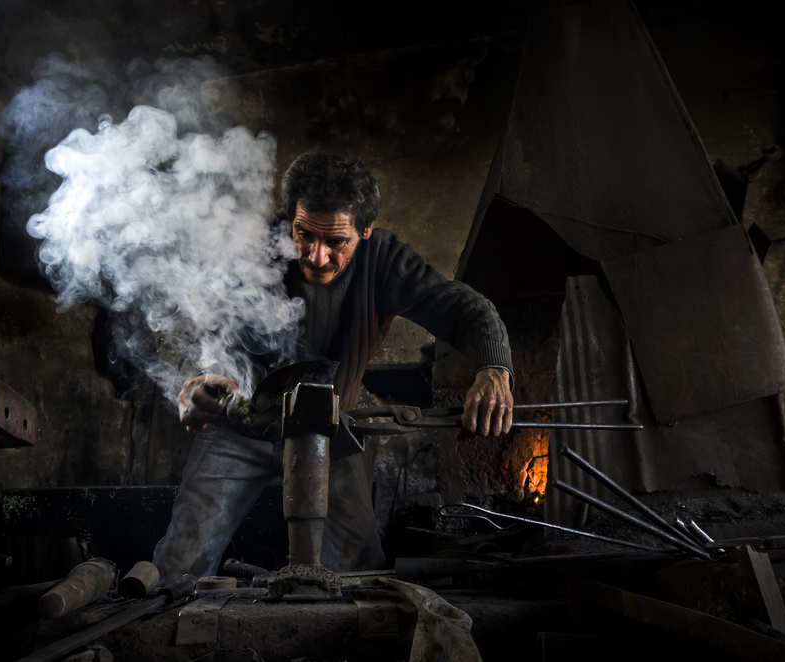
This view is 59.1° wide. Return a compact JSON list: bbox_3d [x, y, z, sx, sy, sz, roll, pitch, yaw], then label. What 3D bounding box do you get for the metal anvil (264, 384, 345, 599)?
[{"bbox_3d":[-0.144,0.269,1.175,0.120,0.340,0.160,0,-13,0],"label":"metal anvil"}]

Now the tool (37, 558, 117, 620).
[{"bbox_3d":[-0.470,0.387,1.043,0.060,0.060,0.235,1,-14,-5],"label":"tool"}]

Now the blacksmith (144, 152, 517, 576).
[{"bbox_3d":[-0.160,0.377,1.401,0.760,1.360,0.660,-2,-14,7],"label":"blacksmith"}]

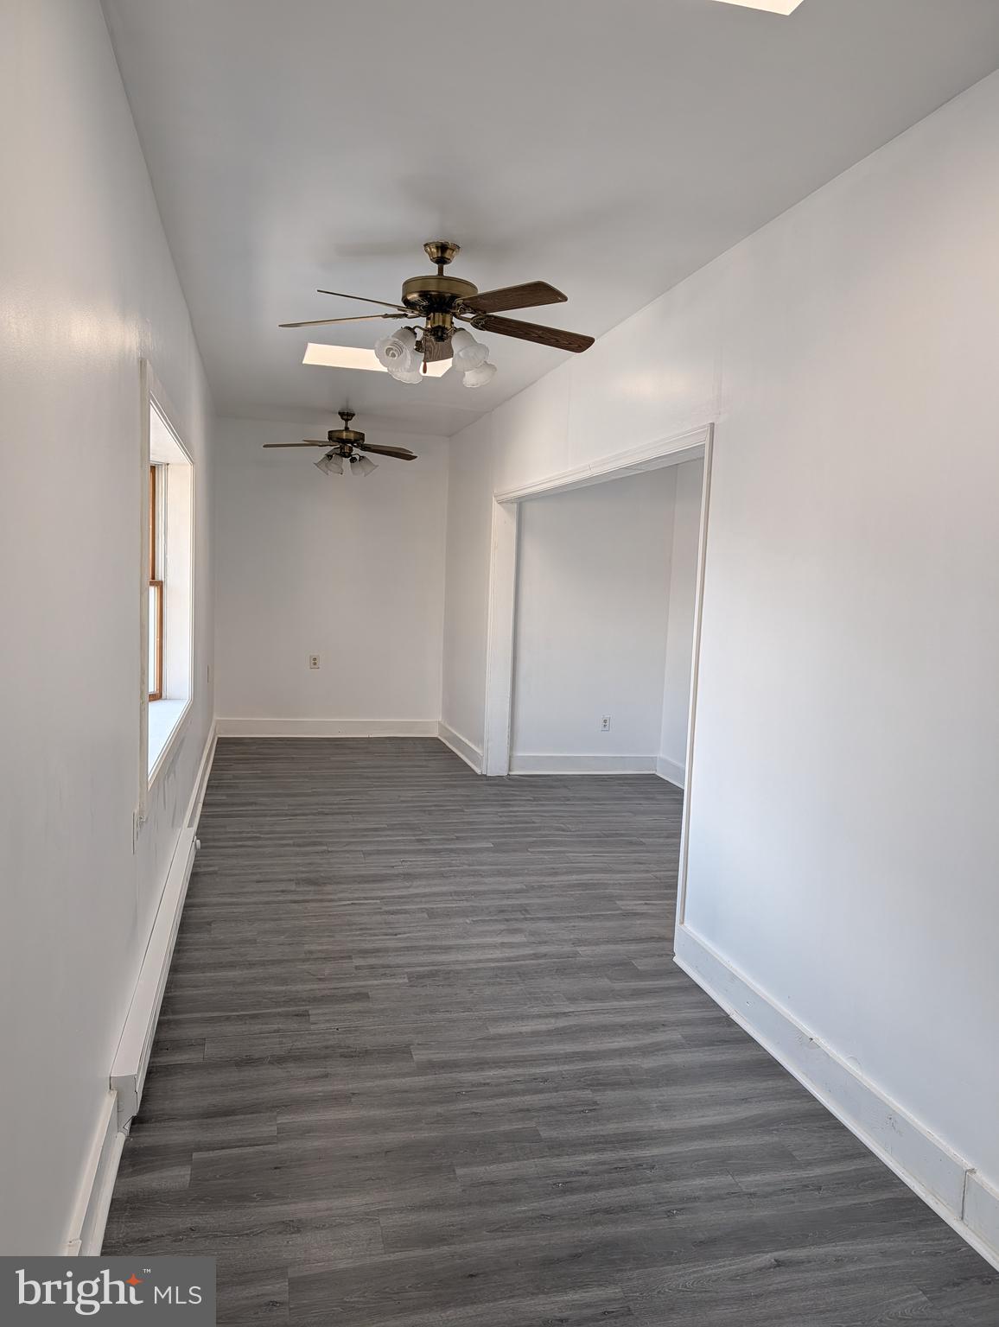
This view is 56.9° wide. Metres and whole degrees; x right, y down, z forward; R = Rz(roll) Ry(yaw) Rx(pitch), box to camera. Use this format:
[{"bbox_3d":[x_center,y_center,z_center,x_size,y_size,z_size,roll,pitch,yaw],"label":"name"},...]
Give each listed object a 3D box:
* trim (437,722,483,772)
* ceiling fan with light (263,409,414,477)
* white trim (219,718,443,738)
[{"bbox_3d":[-0.340,0.672,7.721,0.030,0.169,1.571,0,6,-15],"label":"trim"},{"bbox_3d":[-1.211,-1.705,7.197,1.270,0.485,1.250,0,6,-15],"label":"ceiling fan with light"},{"bbox_3d":[-1.501,0.580,8.237,1.951,0.169,0.030,0,6,-15],"label":"white trim"}]

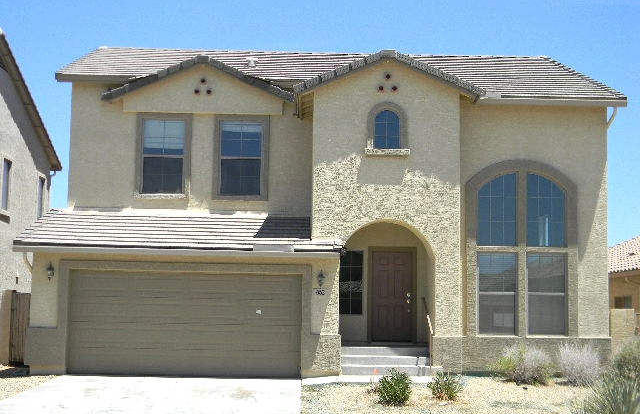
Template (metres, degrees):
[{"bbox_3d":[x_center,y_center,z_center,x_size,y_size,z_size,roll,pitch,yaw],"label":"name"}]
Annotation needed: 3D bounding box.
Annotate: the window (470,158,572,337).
[{"bbox_3d":[4.374,0.903,18.908,2.336,3.839,0.200,1,-5,-1],"label":"window"}]

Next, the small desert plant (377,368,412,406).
[{"bbox_3d":[1.262,3.013,14.715,0.610,0.583,0.580,1,-5,-1],"label":"small desert plant"}]

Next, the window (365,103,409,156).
[{"bbox_3d":[1.443,-1.664,18.641,0.956,1.149,0.160,1,-5,-1],"label":"window"}]

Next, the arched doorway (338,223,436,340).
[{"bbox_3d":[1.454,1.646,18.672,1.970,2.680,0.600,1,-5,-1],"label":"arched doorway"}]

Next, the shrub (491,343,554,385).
[{"bbox_3d":[4.094,3.146,17.566,1.298,0.767,1.000,1,-5,-1],"label":"shrub"}]

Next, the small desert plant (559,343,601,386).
[{"bbox_3d":[5.251,3.139,17.585,0.854,0.827,0.800,1,-5,-1],"label":"small desert plant"}]

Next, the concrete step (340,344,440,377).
[{"bbox_3d":[1.474,3.265,18.345,2.065,0.580,0.850,1,-5,-1],"label":"concrete step"}]

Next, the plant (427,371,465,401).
[{"bbox_3d":[2.200,3.120,15.232,0.667,0.468,0.600,1,-5,-1],"label":"plant"}]

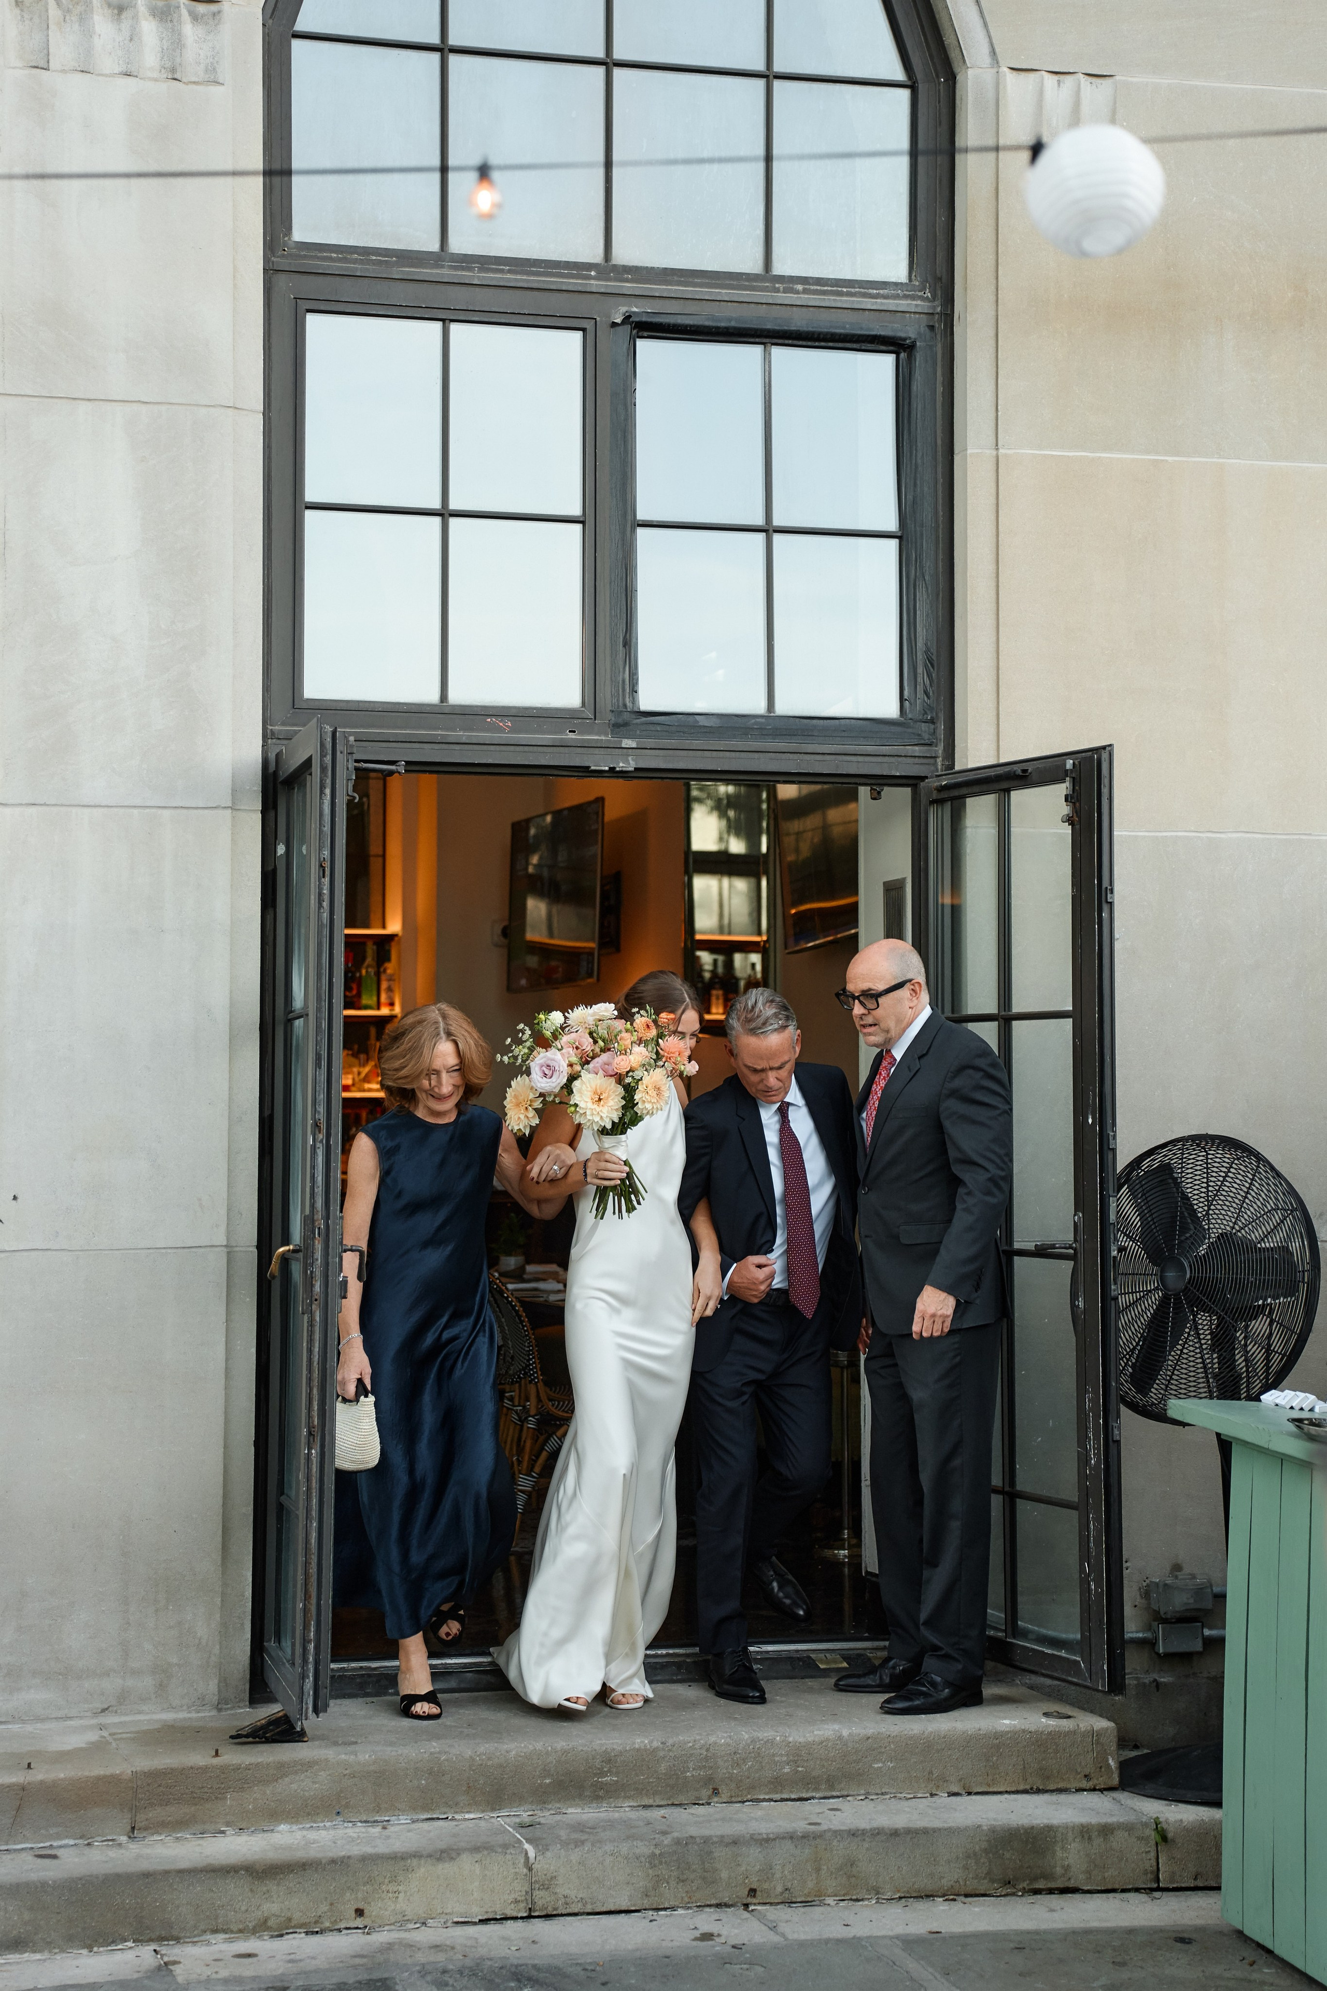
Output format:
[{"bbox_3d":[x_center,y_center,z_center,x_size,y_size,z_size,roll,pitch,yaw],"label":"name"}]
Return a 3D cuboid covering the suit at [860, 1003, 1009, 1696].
[{"bbox_3d":[0.637,0.820,7.559,0.350,1.570,0.500,2,-4,-22],"label":"suit"}]

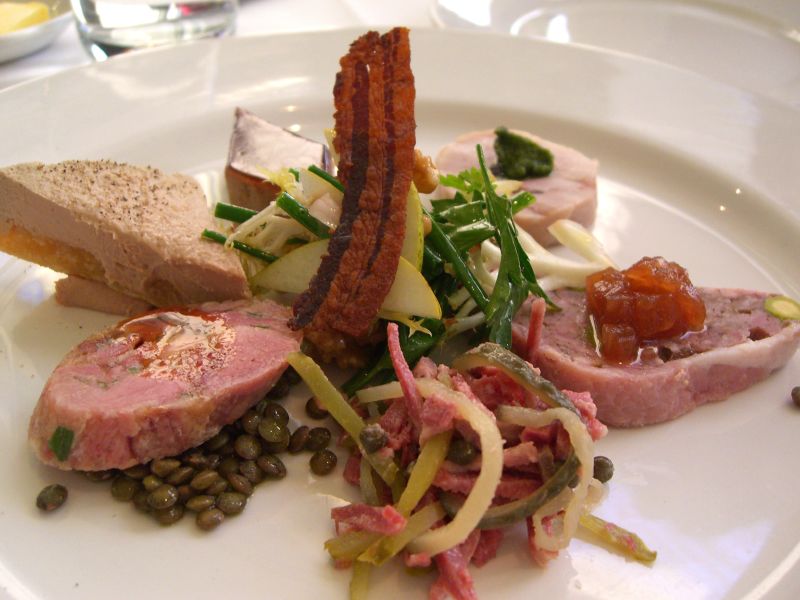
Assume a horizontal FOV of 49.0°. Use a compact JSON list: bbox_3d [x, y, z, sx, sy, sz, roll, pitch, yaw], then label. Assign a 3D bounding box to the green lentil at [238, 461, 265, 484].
[{"bbox_3d":[-0.031,0.036,0.184,0.006,0.004,0.006,30,37,0],"label":"green lentil"}]

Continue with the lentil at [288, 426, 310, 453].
[{"bbox_3d":[-0.021,0.029,0.184,0.004,0.006,0.006,26,31,-24],"label":"lentil"}]

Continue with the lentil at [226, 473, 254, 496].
[{"bbox_3d":[-0.033,0.038,0.181,0.006,0.004,0.006,41,22,0],"label":"lentil"}]

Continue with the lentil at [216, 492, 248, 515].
[{"bbox_3d":[-0.034,0.041,0.178,0.006,0.004,0.006,1,35,0],"label":"lentil"}]

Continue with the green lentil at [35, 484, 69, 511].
[{"bbox_3d":[-0.068,0.039,0.171,0.006,0.004,0.006,-13,28,9],"label":"green lentil"}]

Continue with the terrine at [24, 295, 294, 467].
[{"bbox_3d":[-0.048,0.017,0.181,0.054,0.015,0.031,-16,43,-28],"label":"terrine"}]

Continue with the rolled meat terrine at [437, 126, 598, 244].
[{"bbox_3d":[0.036,-0.035,0.271,0.050,0.012,0.054,1,35,0],"label":"rolled meat terrine"}]

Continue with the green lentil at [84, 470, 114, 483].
[{"bbox_3d":[-0.060,0.035,0.176,0.006,0.004,0.006,1,41,0],"label":"green lentil"}]

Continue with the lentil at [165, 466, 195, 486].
[{"bbox_3d":[-0.042,0.034,0.169,0.006,0.003,0.006,-29,-3,20],"label":"lentil"}]

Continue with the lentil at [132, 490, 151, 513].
[{"bbox_3d":[-0.049,0.039,0.170,0.006,0.004,0.006,-19,44,13],"label":"lentil"}]

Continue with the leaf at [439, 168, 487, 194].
[{"bbox_3d":[0.016,-0.031,0.232,0.013,0.004,0.009,1,57,0],"label":"leaf"}]

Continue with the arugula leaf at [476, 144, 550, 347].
[{"bbox_3d":[0.025,-0.012,0.196,0.015,0.045,0.009,-8,-7,8],"label":"arugula leaf"}]

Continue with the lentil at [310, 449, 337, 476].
[{"bbox_3d":[-0.016,0.033,0.179,0.006,0.004,0.006,2,72,-6],"label":"lentil"}]

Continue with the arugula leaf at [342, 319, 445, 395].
[{"bbox_3d":[-0.001,0.013,0.193,0.030,0.009,0.013,-32,46,-20],"label":"arugula leaf"}]

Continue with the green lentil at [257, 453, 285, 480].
[{"bbox_3d":[-0.026,0.034,0.177,0.004,0.007,0.007,-45,25,6],"label":"green lentil"}]

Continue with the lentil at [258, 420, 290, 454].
[{"bbox_3d":[-0.027,0.029,0.190,0.007,0.004,0.007,8,45,0],"label":"lentil"}]

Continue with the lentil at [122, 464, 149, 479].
[{"bbox_3d":[-0.056,0.036,0.185,0.006,0.004,0.006,1,35,0],"label":"lentil"}]

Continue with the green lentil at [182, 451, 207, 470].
[{"bbox_3d":[-0.040,0.031,0.172,0.006,0.003,0.006,5,15,-4],"label":"green lentil"}]

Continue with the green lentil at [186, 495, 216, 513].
[{"bbox_3d":[-0.037,0.038,0.165,0.006,0.003,0.006,-17,-6,13],"label":"green lentil"}]

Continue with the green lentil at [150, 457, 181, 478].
[{"bbox_3d":[-0.048,0.035,0.181,0.006,0.004,0.006,-9,14,0],"label":"green lentil"}]

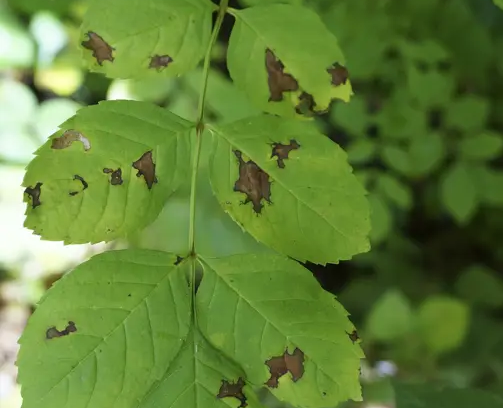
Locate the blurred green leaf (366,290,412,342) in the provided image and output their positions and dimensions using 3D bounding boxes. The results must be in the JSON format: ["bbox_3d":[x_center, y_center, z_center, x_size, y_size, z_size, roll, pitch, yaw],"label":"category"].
[{"bbox_3d":[0.137,0.111,1.000,0.046,0.017,0.058,0,63,0],"label":"blurred green leaf"}]

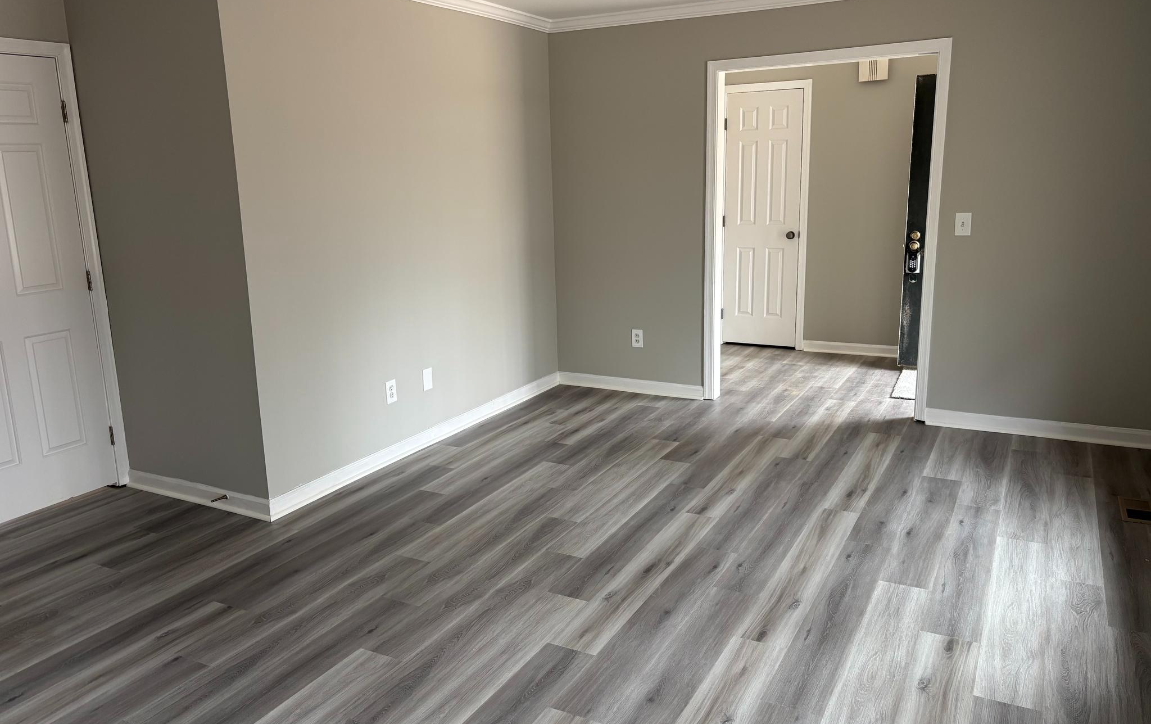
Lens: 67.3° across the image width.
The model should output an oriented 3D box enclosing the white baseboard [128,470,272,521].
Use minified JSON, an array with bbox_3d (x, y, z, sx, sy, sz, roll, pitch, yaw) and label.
[{"bbox_3d":[-1.803,0.626,4.103,1.013,0.091,0.020,5,15,28],"label":"white baseboard"}]

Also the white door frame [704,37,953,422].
[{"bbox_3d":[1.442,-0.732,5.149,1.349,2.112,0.140,5,15,28],"label":"white door frame"}]

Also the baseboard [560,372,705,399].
[{"bbox_3d":[0.356,0.159,5.907,1.077,0.091,0.020,5,15,28],"label":"baseboard"}]

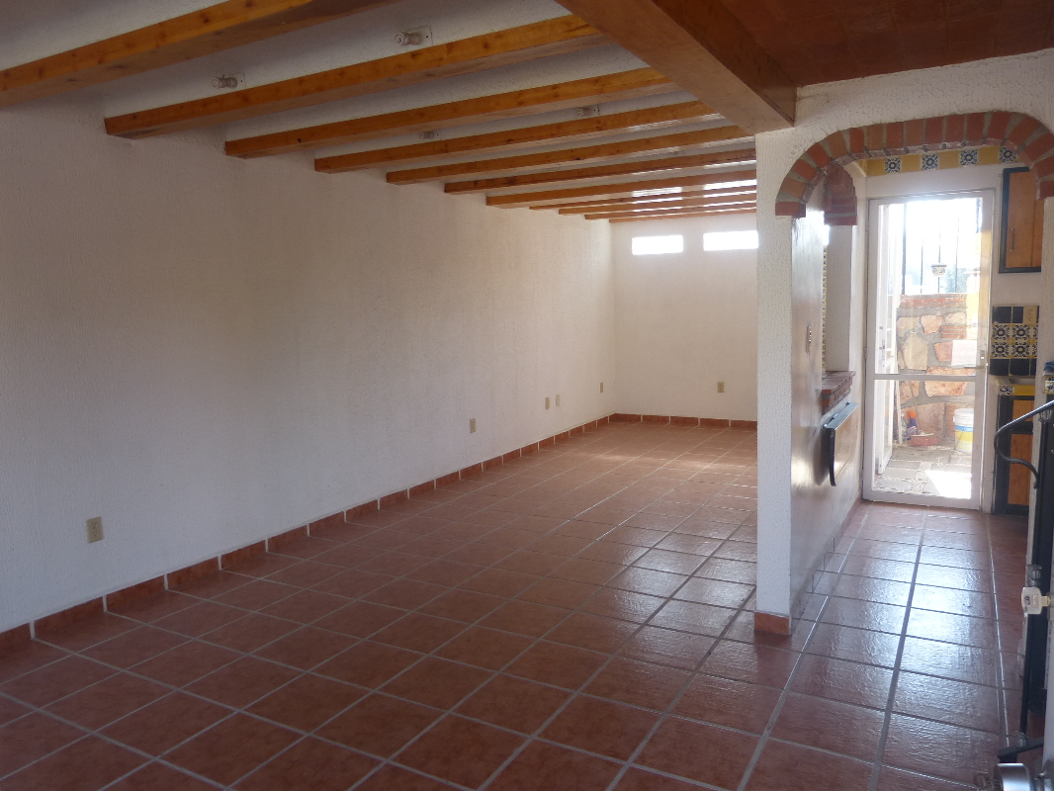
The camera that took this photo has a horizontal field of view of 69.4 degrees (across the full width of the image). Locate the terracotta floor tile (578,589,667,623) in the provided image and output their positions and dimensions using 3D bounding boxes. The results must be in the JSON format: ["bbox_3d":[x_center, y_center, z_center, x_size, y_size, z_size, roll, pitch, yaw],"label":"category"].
[{"bbox_3d":[0.462,1.003,3.648,0.334,0.010,0.334,2,8,30],"label":"terracotta floor tile"}]

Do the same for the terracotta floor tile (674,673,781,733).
[{"bbox_3d":[0.722,1.106,2.735,0.333,0.010,0.333,2,8,29],"label":"terracotta floor tile"}]

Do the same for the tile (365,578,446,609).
[{"bbox_3d":[-0.615,1.004,3.851,0.323,0.012,0.323,2,8,30],"label":"tile"}]

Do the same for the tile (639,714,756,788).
[{"bbox_3d":[0.554,1.144,2.450,0.333,0.010,0.333,2,8,29],"label":"tile"}]

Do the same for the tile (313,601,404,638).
[{"bbox_3d":[-0.780,1.052,3.572,0.333,0.010,0.333,2,8,29],"label":"tile"}]

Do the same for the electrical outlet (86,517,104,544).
[{"bbox_3d":[-2.088,0.651,3.682,0.010,0.115,0.071,2,8,29],"label":"electrical outlet"}]

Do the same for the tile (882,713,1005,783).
[{"bbox_3d":[1.307,1.119,2.381,0.323,0.012,0.323,2,8,30],"label":"tile"}]

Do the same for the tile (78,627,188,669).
[{"bbox_3d":[-1.715,1.111,3.350,0.332,0.010,0.328,2,8,30],"label":"tile"}]

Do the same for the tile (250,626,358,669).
[{"bbox_3d":[-0.941,1.085,3.271,0.330,0.010,0.330,2,8,30],"label":"tile"}]

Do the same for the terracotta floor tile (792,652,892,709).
[{"bbox_3d":[1.167,1.059,2.811,0.330,0.010,0.330,2,8,30],"label":"terracotta floor tile"}]

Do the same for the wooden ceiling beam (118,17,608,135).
[{"bbox_3d":[-0.755,-1.280,3.088,2.804,0.081,0.132,2,7,27],"label":"wooden ceiling beam"}]

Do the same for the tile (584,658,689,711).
[{"bbox_3d":[0.424,1.093,2.887,0.334,0.010,0.334,2,8,30],"label":"tile"}]

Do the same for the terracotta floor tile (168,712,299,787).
[{"bbox_3d":[-0.981,1.183,2.547,0.332,0.010,0.328,2,8,30],"label":"terracotta floor tile"}]

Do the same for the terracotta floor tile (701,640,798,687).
[{"bbox_3d":[0.889,1.063,3.013,0.334,0.010,0.334,2,8,30],"label":"terracotta floor tile"}]

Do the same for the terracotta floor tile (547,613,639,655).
[{"bbox_3d":[0.285,1.037,3.332,0.323,0.012,0.323,2,8,30],"label":"terracotta floor tile"}]

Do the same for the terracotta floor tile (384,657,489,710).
[{"bbox_3d":[-0.347,1.114,2.958,0.332,0.010,0.328,2,8,30],"label":"terracotta floor tile"}]

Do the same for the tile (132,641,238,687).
[{"bbox_3d":[-1.416,1.120,3.163,0.334,0.010,0.334,2,8,30],"label":"tile"}]

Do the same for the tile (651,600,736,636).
[{"bbox_3d":[0.763,1.020,3.491,0.330,0.010,0.326,2,8,30],"label":"tile"}]

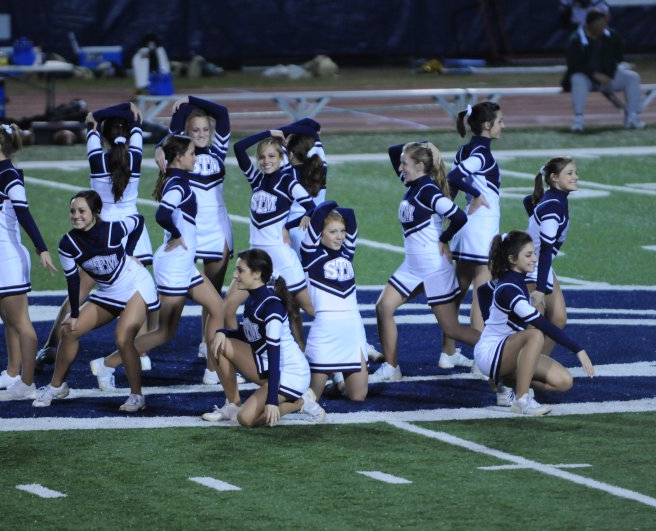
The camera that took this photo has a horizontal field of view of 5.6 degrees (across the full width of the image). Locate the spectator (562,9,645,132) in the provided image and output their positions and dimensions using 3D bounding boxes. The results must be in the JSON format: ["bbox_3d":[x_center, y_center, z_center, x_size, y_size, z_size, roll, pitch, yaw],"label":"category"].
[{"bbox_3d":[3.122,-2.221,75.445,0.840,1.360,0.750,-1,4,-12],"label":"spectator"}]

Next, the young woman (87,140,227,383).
[{"bbox_3d":[-0.961,-0.023,39.849,0.930,1.500,0.460,-1,4,-11],"label":"young woman"}]

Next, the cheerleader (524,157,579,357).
[{"bbox_3d":[1.200,0.048,39.646,0.620,1.390,0.450,-1,4,-5],"label":"cheerleader"}]

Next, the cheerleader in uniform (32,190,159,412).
[{"bbox_3d":[-1.352,0.189,38.368,0.720,1.240,0.650,1,4,20],"label":"cheerleader in uniform"}]

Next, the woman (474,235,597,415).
[{"bbox_3d":[1.176,0.313,38.002,0.680,1.010,0.520,0,4,2],"label":"woman"}]

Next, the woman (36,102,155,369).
[{"bbox_3d":[-1.444,-0.189,41.138,0.700,1.620,0.480,-1,4,-14],"label":"woman"}]

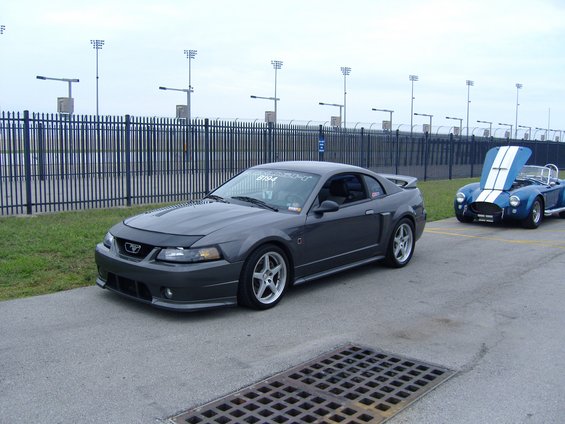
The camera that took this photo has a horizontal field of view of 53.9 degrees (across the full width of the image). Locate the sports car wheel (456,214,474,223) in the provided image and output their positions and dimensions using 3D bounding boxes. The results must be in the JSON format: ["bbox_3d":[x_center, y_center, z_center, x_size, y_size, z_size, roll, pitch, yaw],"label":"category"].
[{"bbox_3d":[3.869,-0.095,11.752,0.230,0.650,0.650,6,8,42],"label":"sports car wheel"}]

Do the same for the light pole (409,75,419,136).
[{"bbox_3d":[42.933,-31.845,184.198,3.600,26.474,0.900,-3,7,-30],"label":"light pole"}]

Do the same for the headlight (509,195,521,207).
[{"bbox_3d":[4.431,-0.208,10.526,0.200,0.200,0.120,6,8,42],"label":"headlight"}]

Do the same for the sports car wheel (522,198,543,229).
[{"bbox_3d":[4.870,0.020,10.880,0.230,0.650,0.650,6,8,39],"label":"sports car wheel"}]

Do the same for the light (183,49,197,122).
[{"bbox_3d":[-27.571,-32.987,168.451,4.300,31.520,1.300,-3,7,-25],"label":"light"}]

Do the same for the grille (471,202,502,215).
[{"bbox_3d":[3.890,-0.067,10.620,0.650,0.240,0.120,6,8,39],"label":"grille"}]

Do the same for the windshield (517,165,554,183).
[{"bbox_3d":[5.077,-0.790,11.988,1.270,0.360,0.220,6,8,42],"label":"windshield"}]

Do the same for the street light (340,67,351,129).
[{"bbox_3d":[22.964,-36.828,203.117,4.400,31.520,1.300,-4,7,-30],"label":"street light"}]

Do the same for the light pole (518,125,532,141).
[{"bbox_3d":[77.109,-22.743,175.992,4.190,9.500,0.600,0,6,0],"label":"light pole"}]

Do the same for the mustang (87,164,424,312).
[{"bbox_3d":[0.077,0.071,6.635,1.890,1.340,4.670,6,8,39],"label":"mustang"}]

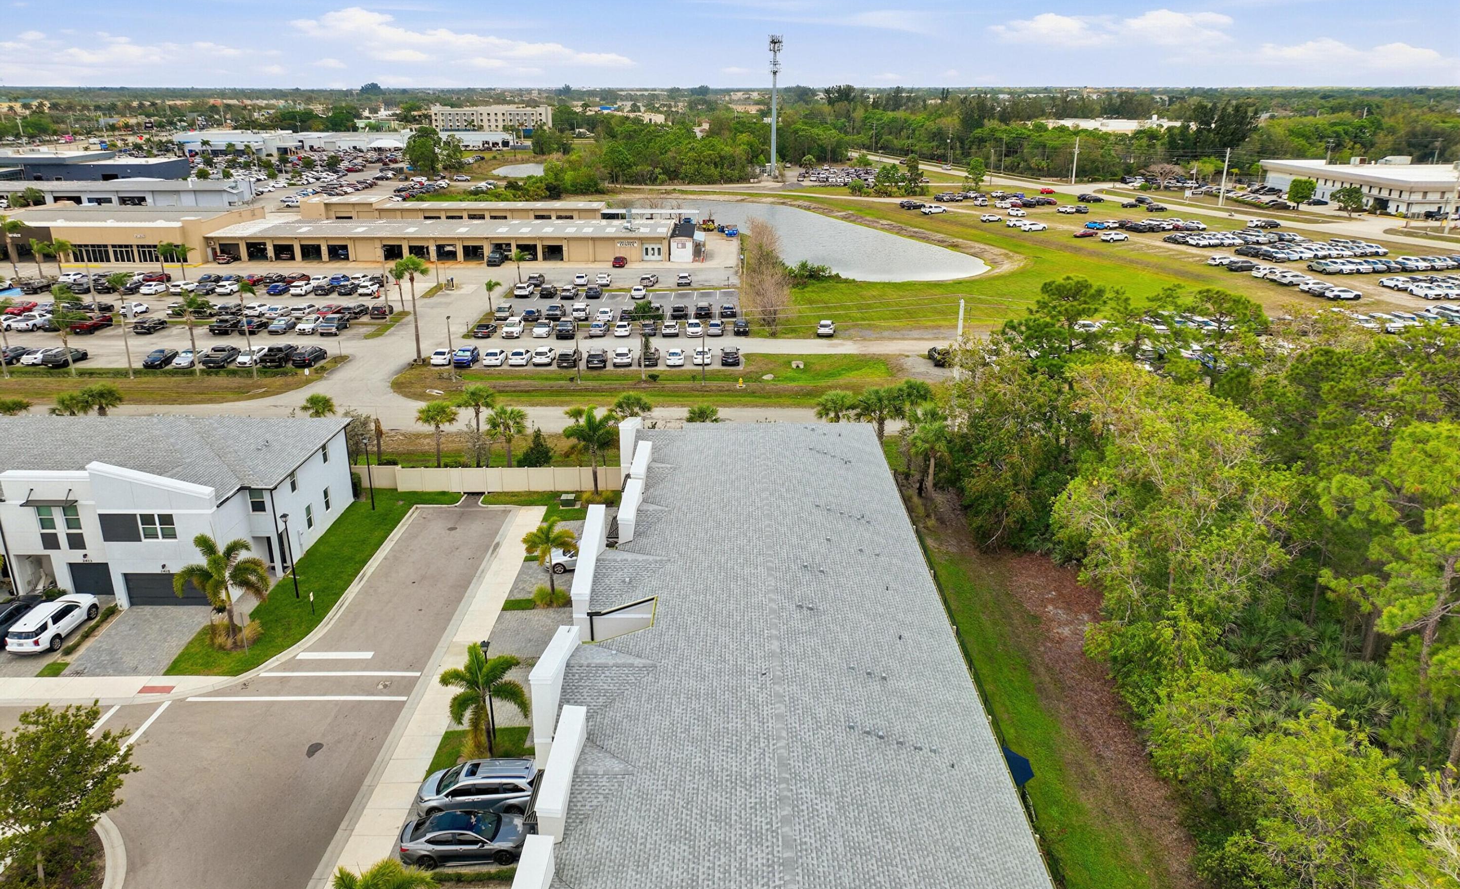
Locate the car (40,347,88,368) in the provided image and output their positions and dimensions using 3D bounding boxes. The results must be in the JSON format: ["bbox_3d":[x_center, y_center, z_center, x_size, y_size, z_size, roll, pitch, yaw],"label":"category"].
[{"bbox_3d":[-69.122,-9.274,105.296,1.900,1.700,4.850,0,20,1],"label":"car"}]

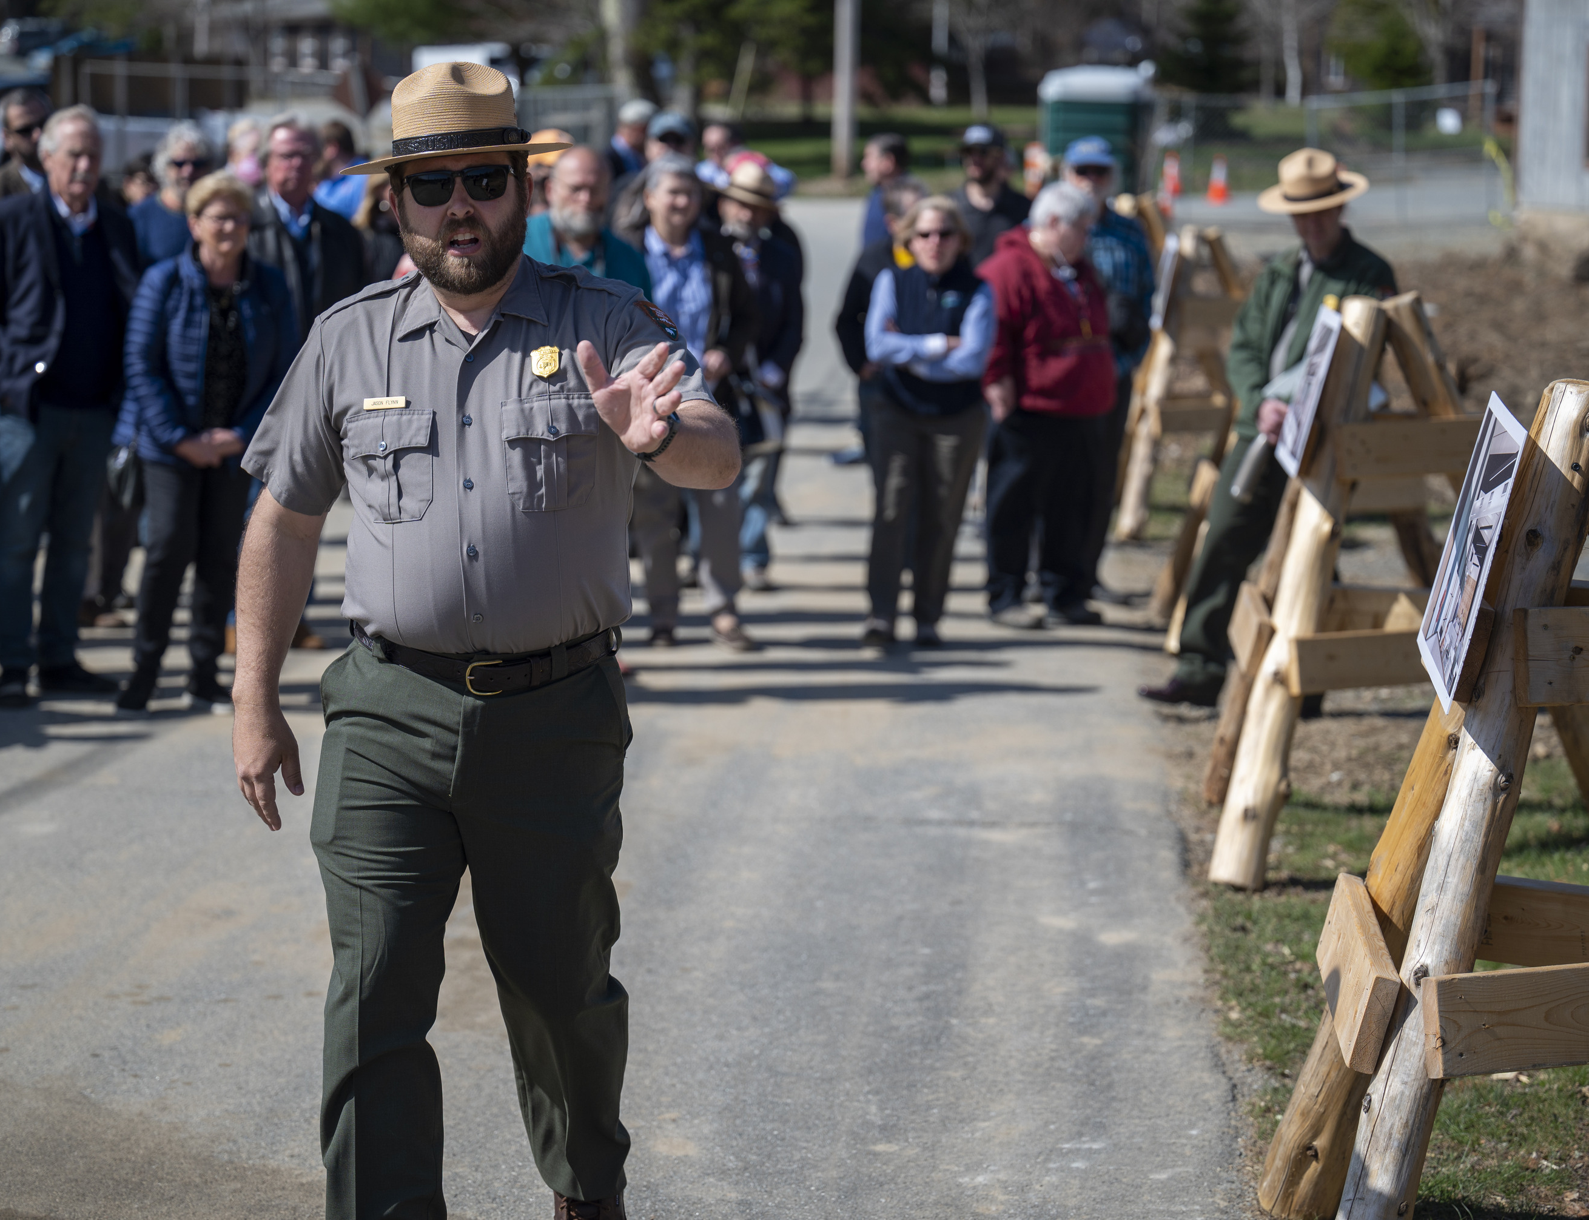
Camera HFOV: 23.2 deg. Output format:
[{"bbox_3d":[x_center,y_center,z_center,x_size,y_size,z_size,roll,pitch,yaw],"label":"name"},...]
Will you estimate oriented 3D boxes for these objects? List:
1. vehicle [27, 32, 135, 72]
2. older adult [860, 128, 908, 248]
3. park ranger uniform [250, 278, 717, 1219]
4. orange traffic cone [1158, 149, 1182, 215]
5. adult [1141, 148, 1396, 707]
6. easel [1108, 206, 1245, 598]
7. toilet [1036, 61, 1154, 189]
[{"bbox_3d":[-26.714,-20.853,145.000,1.820,1.550,4.500,7,9,41],"label":"vehicle"},{"bbox_3d":[0.469,-1.664,21.095,0.420,1.780,0.500,0,7,-11],"label":"older adult"},{"bbox_3d":[-0.447,0.253,5.400,0.660,1.480,0.500,2,7,3],"label":"park ranger uniform"},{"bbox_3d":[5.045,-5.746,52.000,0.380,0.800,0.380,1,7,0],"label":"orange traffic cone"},{"bbox_3d":[1.465,-0.557,11.796,0.520,1.710,0.540,-5,10,-43],"label":"adult"},{"bbox_3d":[1.943,-1.111,17.600,1.060,1.420,1.220,2,7,4],"label":"easel"},{"bbox_3d":[3.524,-5.172,45.000,1.200,2.300,1.150,3,7,14],"label":"toilet"}]

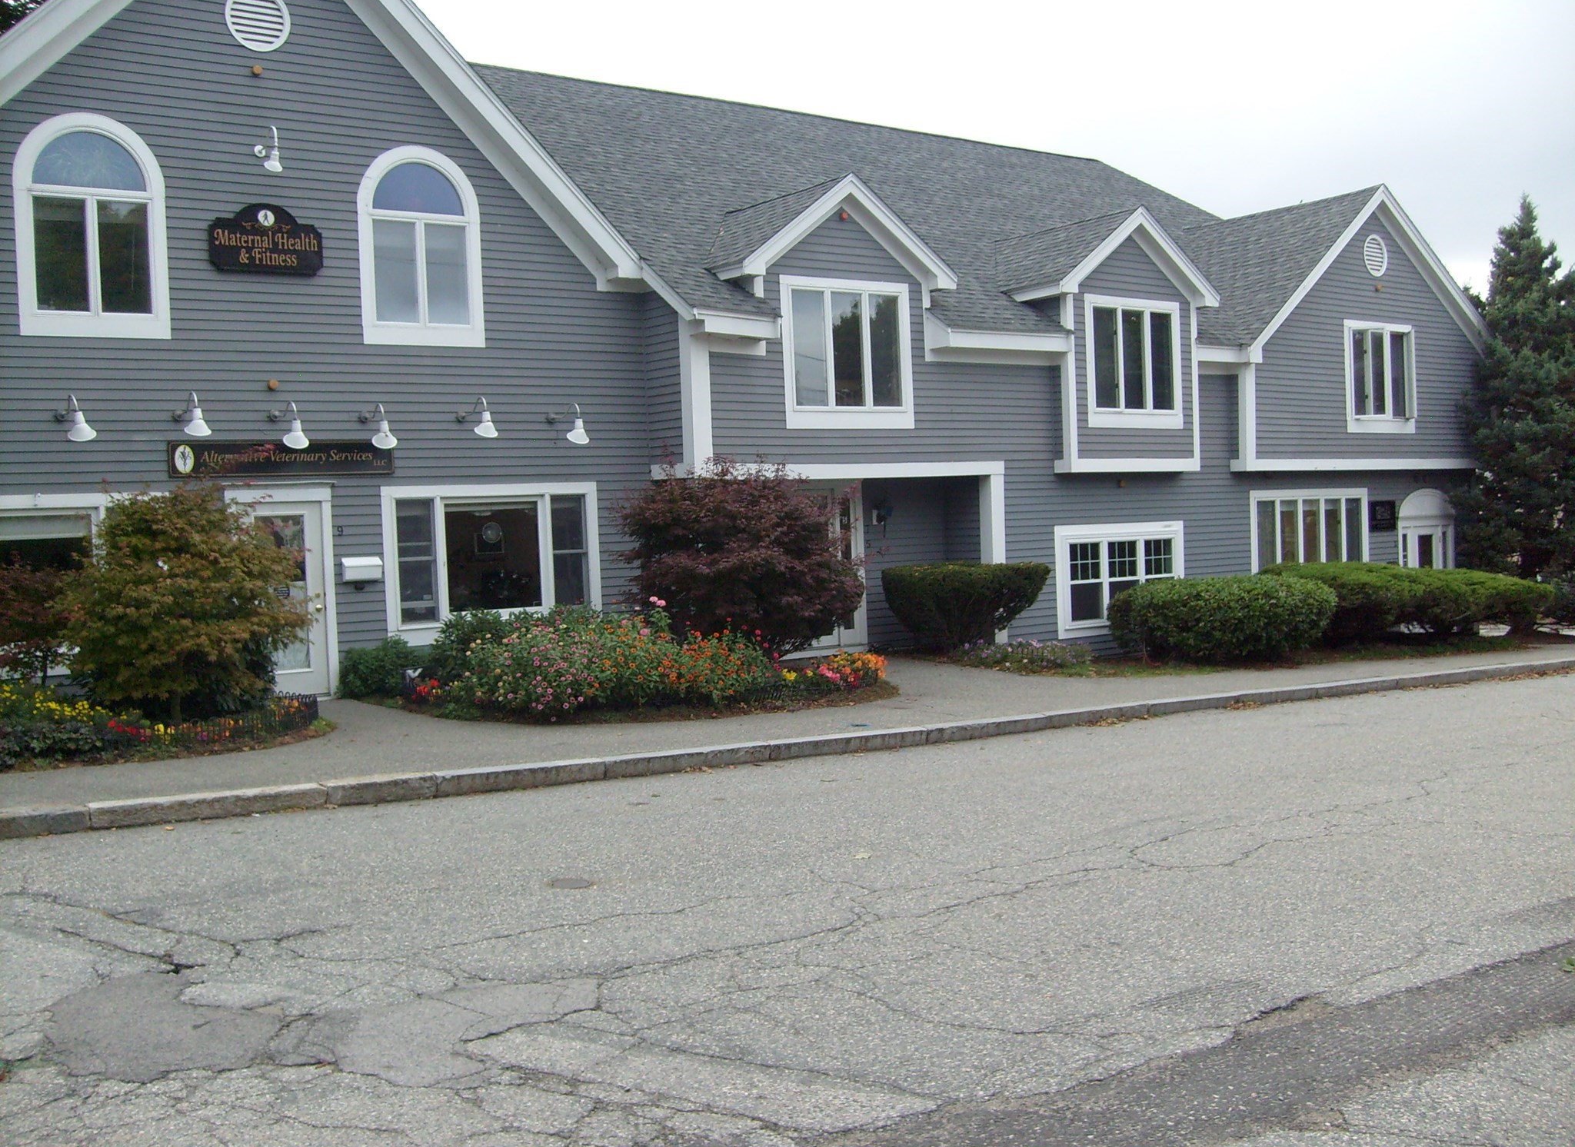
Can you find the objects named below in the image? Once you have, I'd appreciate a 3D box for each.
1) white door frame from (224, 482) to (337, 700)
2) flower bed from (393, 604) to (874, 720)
[{"bbox_3d":[-5.162,0.198,16.425,1.130,2.250,0.160,-3,2,-35],"label":"white door frame"},{"bbox_3d":[-1.303,0.822,15.753,4.500,0.900,2.700,-3,2,-35],"label":"flower bed"}]

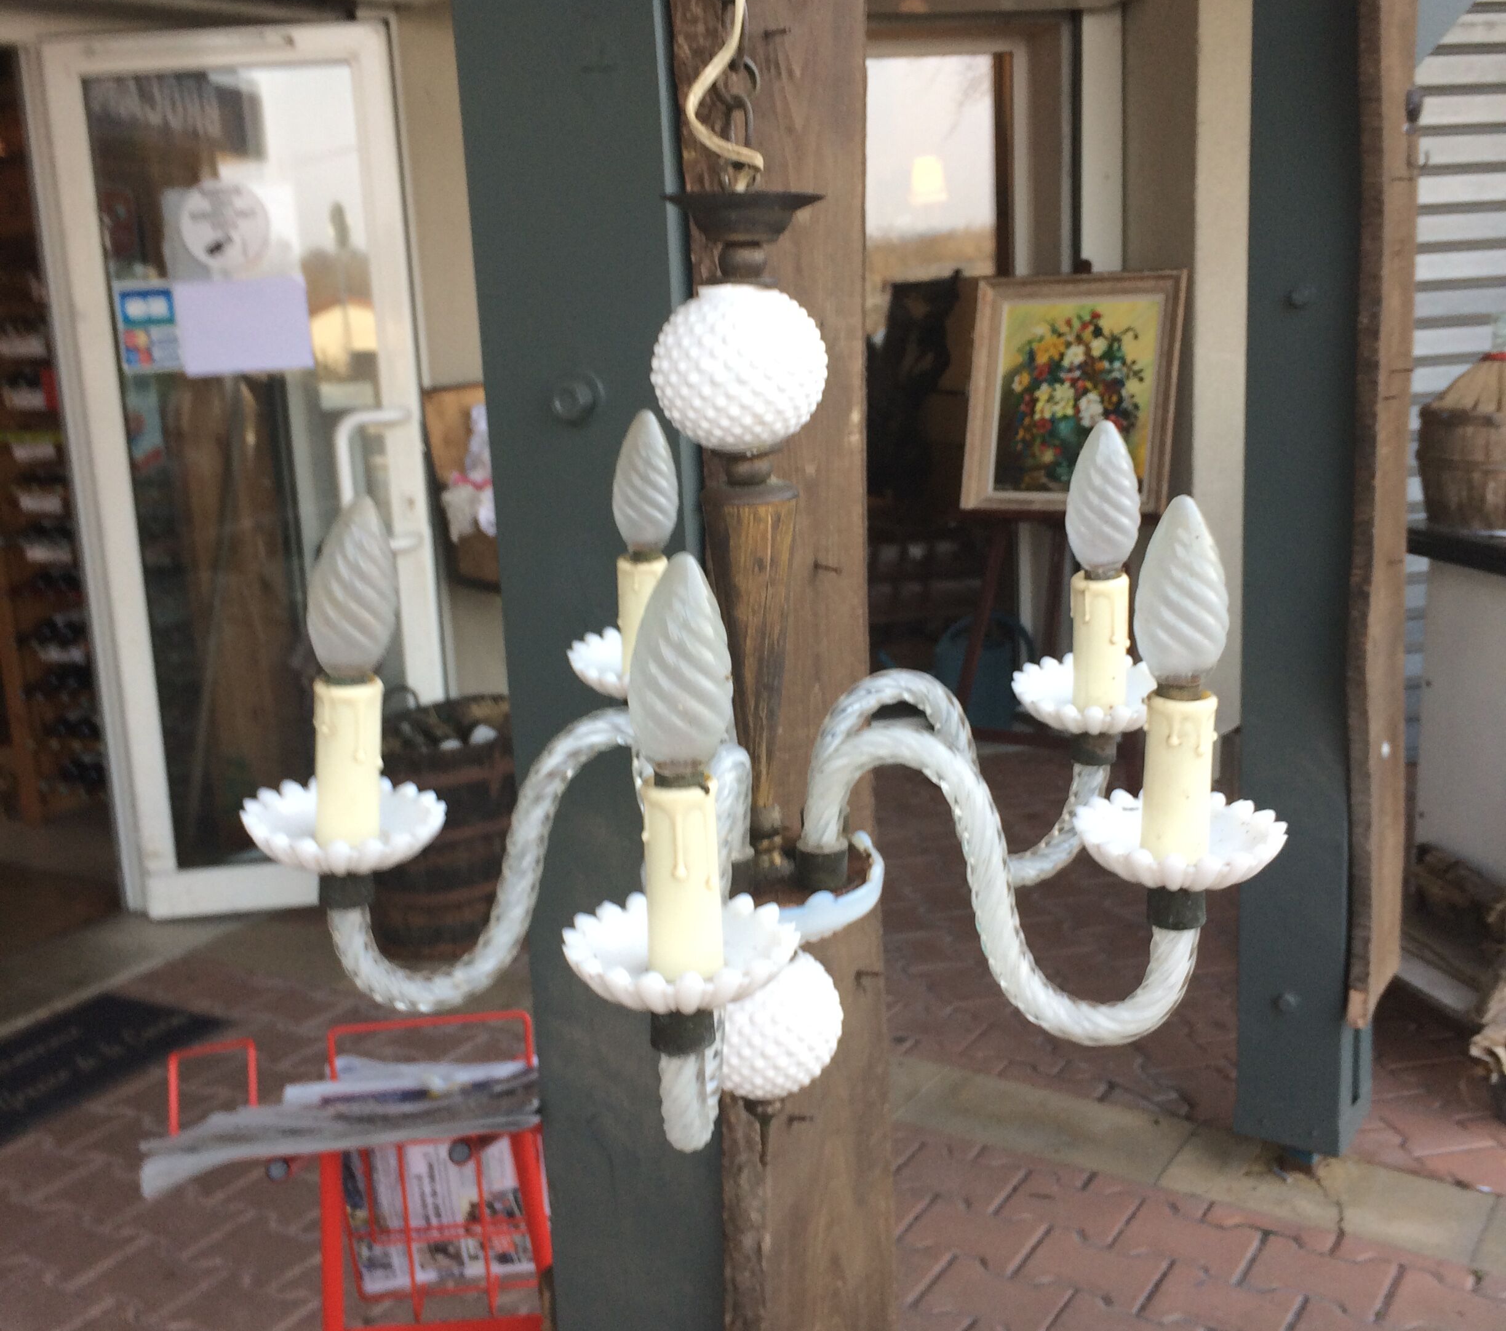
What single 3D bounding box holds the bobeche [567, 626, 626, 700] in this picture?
[{"bbox_3d":[-0.059,0.001,0.915,0.081,0.026,0.081,-2,12,0],"label":"bobeche"}]

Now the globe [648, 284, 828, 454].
[{"bbox_3d":[-0.006,-0.126,0.711,0.074,0.071,0.074,-2,12,0],"label":"globe"}]

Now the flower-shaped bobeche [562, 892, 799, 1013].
[{"bbox_3d":[-0.024,0.103,0.576,0.081,0.026,0.081,-2,12,0],"label":"flower-shaped bobeche"}]

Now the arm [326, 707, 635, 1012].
[{"bbox_3d":[-0.096,0.084,0.725,0.172,0.125,0.018,-6,12,-15],"label":"arm"}]

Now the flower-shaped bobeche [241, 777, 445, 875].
[{"bbox_3d":[-0.168,0.070,0.701,0.081,0.026,0.081,-2,12,0],"label":"flower-shaped bobeche"}]

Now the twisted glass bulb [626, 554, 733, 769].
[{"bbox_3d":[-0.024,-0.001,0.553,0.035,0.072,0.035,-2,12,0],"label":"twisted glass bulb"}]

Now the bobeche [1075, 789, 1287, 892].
[{"bbox_3d":[0.166,0.073,0.656,0.081,0.026,0.081,-2,12,0],"label":"bobeche"}]

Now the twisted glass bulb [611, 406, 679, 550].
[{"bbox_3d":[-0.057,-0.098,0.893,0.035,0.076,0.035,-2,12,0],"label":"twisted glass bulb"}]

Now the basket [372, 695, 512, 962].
[{"bbox_3d":[-0.690,0.376,3.904,0.440,0.500,0.440,-2,12,0],"label":"basket"}]

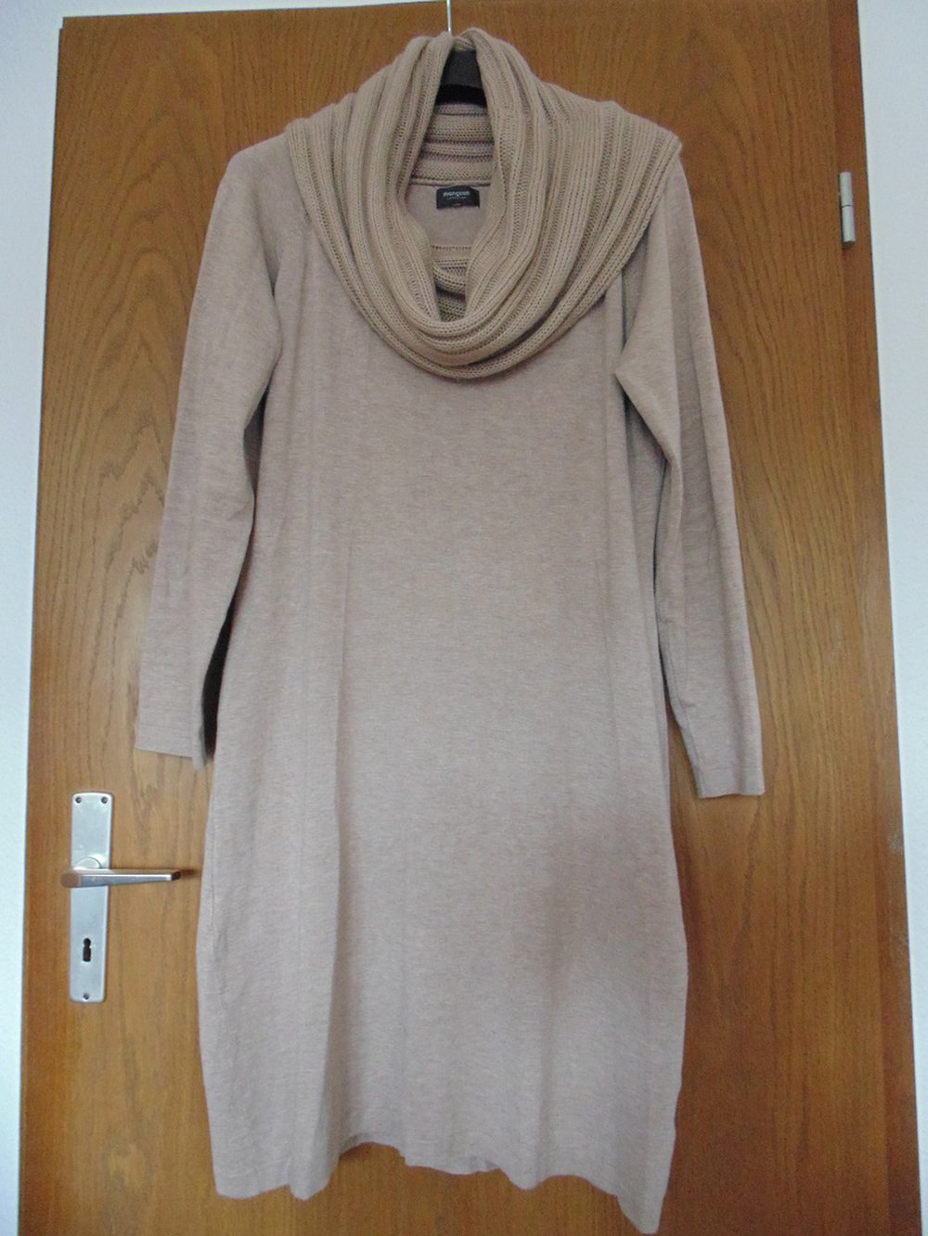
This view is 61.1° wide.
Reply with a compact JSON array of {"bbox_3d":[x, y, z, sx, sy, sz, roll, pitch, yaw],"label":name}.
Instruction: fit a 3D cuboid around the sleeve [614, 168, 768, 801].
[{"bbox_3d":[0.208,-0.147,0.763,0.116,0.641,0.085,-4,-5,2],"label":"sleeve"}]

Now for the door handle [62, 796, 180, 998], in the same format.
[{"bbox_3d":[-0.337,0.280,0.769,0.126,0.209,0.058,-1,-5,2],"label":"door handle"}]

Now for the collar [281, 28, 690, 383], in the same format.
[{"bbox_3d":[0.017,-0.418,0.772,0.403,0.400,0.122,-1,-5,2],"label":"collar"}]

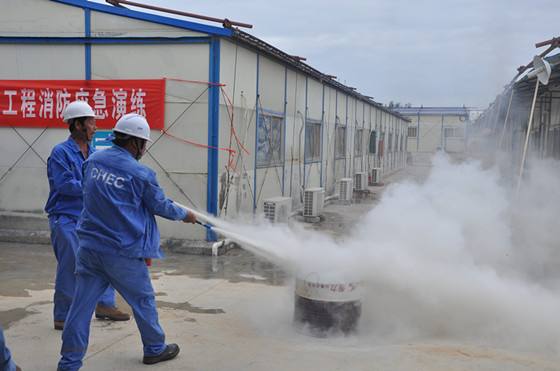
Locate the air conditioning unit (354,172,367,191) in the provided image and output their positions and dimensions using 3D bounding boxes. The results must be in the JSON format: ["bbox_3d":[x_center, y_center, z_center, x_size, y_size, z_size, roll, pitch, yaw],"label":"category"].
[{"bbox_3d":[2.464,-0.118,19.898,0.270,0.500,0.720,2,4,15],"label":"air conditioning unit"}]

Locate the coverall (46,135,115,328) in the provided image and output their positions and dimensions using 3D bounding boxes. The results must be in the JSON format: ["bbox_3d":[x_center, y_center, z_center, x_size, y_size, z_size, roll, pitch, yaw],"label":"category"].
[{"bbox_3d":[-1.548,0.345,5.060,0.500,1.430,0.520,3,4,20],"label":"coverall"}]

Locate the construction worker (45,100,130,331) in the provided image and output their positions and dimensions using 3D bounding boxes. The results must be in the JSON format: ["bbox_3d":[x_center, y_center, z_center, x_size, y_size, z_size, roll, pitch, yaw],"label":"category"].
[{"bbox_3d":[-1.504,0.230,5.080,0.580,1.750,0.520,3,4,20],"label":"construction worker"}]

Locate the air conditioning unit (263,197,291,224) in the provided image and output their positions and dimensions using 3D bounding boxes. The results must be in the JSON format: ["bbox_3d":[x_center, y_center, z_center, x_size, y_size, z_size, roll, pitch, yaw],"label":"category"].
[{"bbox_3d":[-0.056,0.498,10.236,0.250,0.550,0.800,2,4,15],"label":"air conditioning unit"}]

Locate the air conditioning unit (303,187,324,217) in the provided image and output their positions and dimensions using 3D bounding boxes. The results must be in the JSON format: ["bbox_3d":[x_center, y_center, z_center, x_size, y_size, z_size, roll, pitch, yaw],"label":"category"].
[{"bbox_3d":[0.678,0.337,12.799,0.270,0.500,0.720,2,4,15],"label":"air conditioning unit"}]

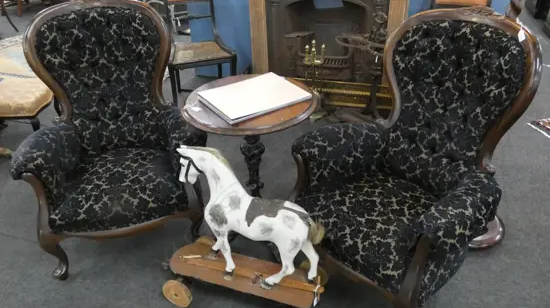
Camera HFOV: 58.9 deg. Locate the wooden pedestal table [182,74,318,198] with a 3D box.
[{"bbox_3d":[-0.094,0.074,2.203,0.570,0.700,0.570,-1,30,0],"label":"wooden pedestal table"}]

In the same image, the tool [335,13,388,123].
[{"bbox_3d":[0.655,-0.537,3.191,0.540,0.730,0.270,3,31,8],"label":"tool"}]

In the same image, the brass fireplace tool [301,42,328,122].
[{"bbox_3d":[0.266,-0.511,3.341,0.180,0.550,0.180,3,31,8],"label":"brass fireplace tool"}]

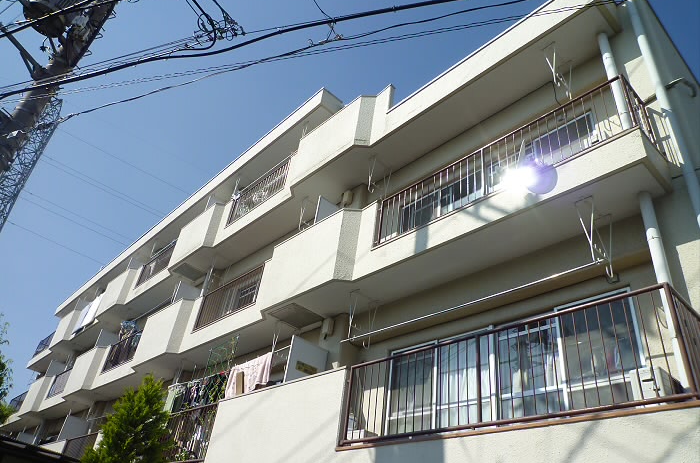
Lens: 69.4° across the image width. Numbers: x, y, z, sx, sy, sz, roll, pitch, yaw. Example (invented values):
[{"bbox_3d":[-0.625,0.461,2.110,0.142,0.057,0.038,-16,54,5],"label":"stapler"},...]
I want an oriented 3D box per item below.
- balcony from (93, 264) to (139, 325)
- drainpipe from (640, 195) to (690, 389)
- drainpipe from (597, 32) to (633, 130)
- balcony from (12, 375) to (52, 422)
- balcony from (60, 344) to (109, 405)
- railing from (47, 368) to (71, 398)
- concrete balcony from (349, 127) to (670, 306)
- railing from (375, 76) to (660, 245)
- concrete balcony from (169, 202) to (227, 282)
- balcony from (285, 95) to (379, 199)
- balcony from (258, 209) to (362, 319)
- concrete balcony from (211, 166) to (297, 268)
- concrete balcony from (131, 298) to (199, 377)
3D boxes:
[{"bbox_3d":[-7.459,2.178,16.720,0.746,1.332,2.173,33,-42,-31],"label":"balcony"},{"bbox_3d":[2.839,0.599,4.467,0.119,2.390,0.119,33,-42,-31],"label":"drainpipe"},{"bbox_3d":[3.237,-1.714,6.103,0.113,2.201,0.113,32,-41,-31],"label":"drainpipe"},{"bbox_3d":[-11.748,6.515,19.469,0.920,1.285,2.268,32,-41,-31],"label":"balcony"},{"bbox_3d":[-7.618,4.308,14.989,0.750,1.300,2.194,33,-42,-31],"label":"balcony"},{"bbox_3d":[-9.564,5.024,16.698,0.066,0.849,2.214,33,-42,-31],"label":"railing"},{"bbox_3d":[1.717,0.017,6.401,0.735,0.401,4.095,32,-41,-31],"label":"concrete balcony"},{"bbox_3d":[1.846,-0.603,6.508,0.615,0.840,3.649,33,-42,-31],"label":"railing"},{"bbox_3d":[-3.898,0.402,13.775,0.920,1.285,2.226,32,-41,-31],"label":"concrete balcony"},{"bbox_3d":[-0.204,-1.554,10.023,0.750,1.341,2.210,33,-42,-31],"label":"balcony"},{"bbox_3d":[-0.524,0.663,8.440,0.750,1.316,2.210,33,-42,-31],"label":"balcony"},{"bbox_3d":[-1.916,-0.540,11.991,0.735,1.285,3.318,32,-41,-31],"label":"concrete balcony"},{"bbox_3d":[-4.220,2.651,12.265,0.920,1.285,2.268,32,-41,-31],"label":"concrete balcony"}]

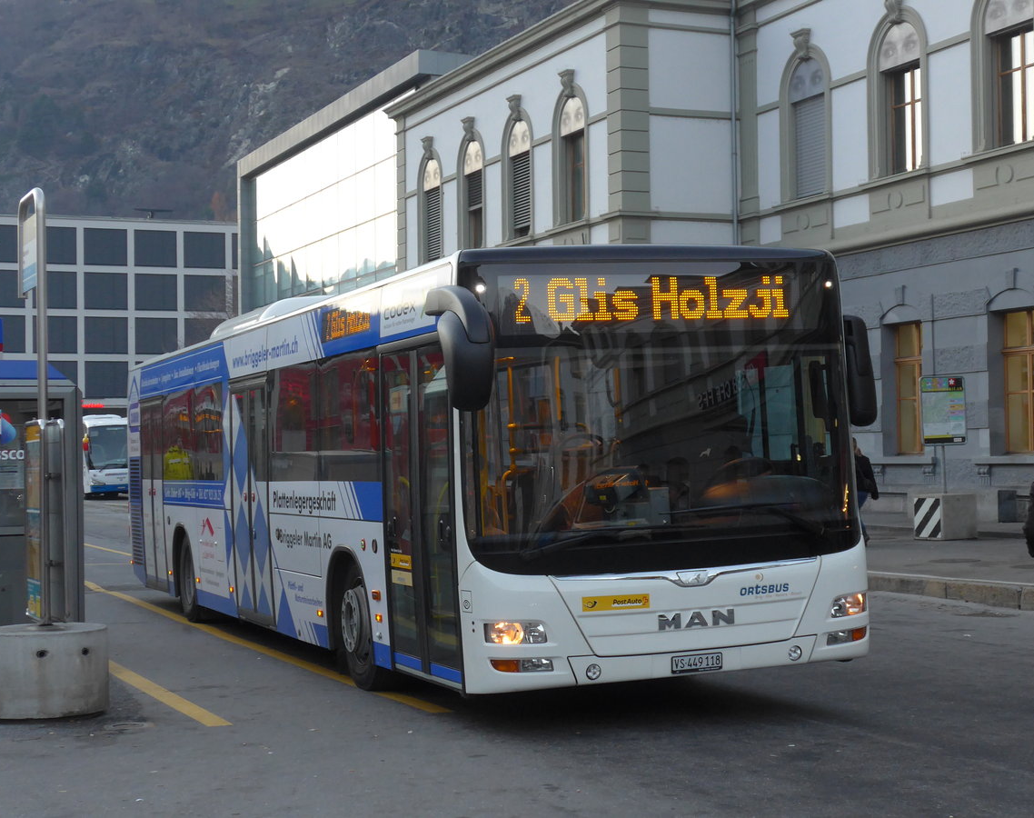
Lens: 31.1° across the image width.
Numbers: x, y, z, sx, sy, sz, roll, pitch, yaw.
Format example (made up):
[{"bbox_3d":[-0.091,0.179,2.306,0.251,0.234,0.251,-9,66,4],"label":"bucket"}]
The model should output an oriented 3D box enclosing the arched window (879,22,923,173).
[{"bbox_3d":[7.159,-5.679,34.215,0.270,2.860,1.320,0,-2,-23],"label":"arched window"}]

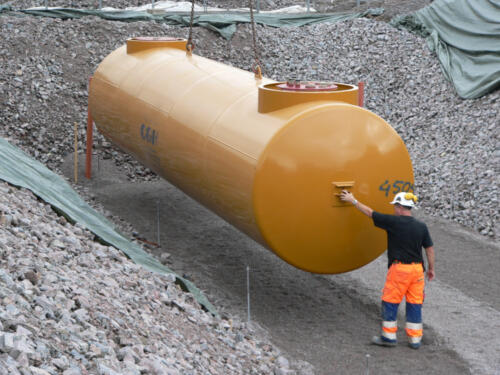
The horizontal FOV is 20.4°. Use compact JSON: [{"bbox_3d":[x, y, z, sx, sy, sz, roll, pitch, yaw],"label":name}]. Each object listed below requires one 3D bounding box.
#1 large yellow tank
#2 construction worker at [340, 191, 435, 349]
[{"bbox_3d":[-0.461,-0.859,20.814,2.070,2.152,9.922,-3,11,-18],"label":"large yellow tank"},{"bbox_3d":[1.585,0.900,15.963,0.880,1.810,0.820,-4,11,-22],"label":"construction worker"}]

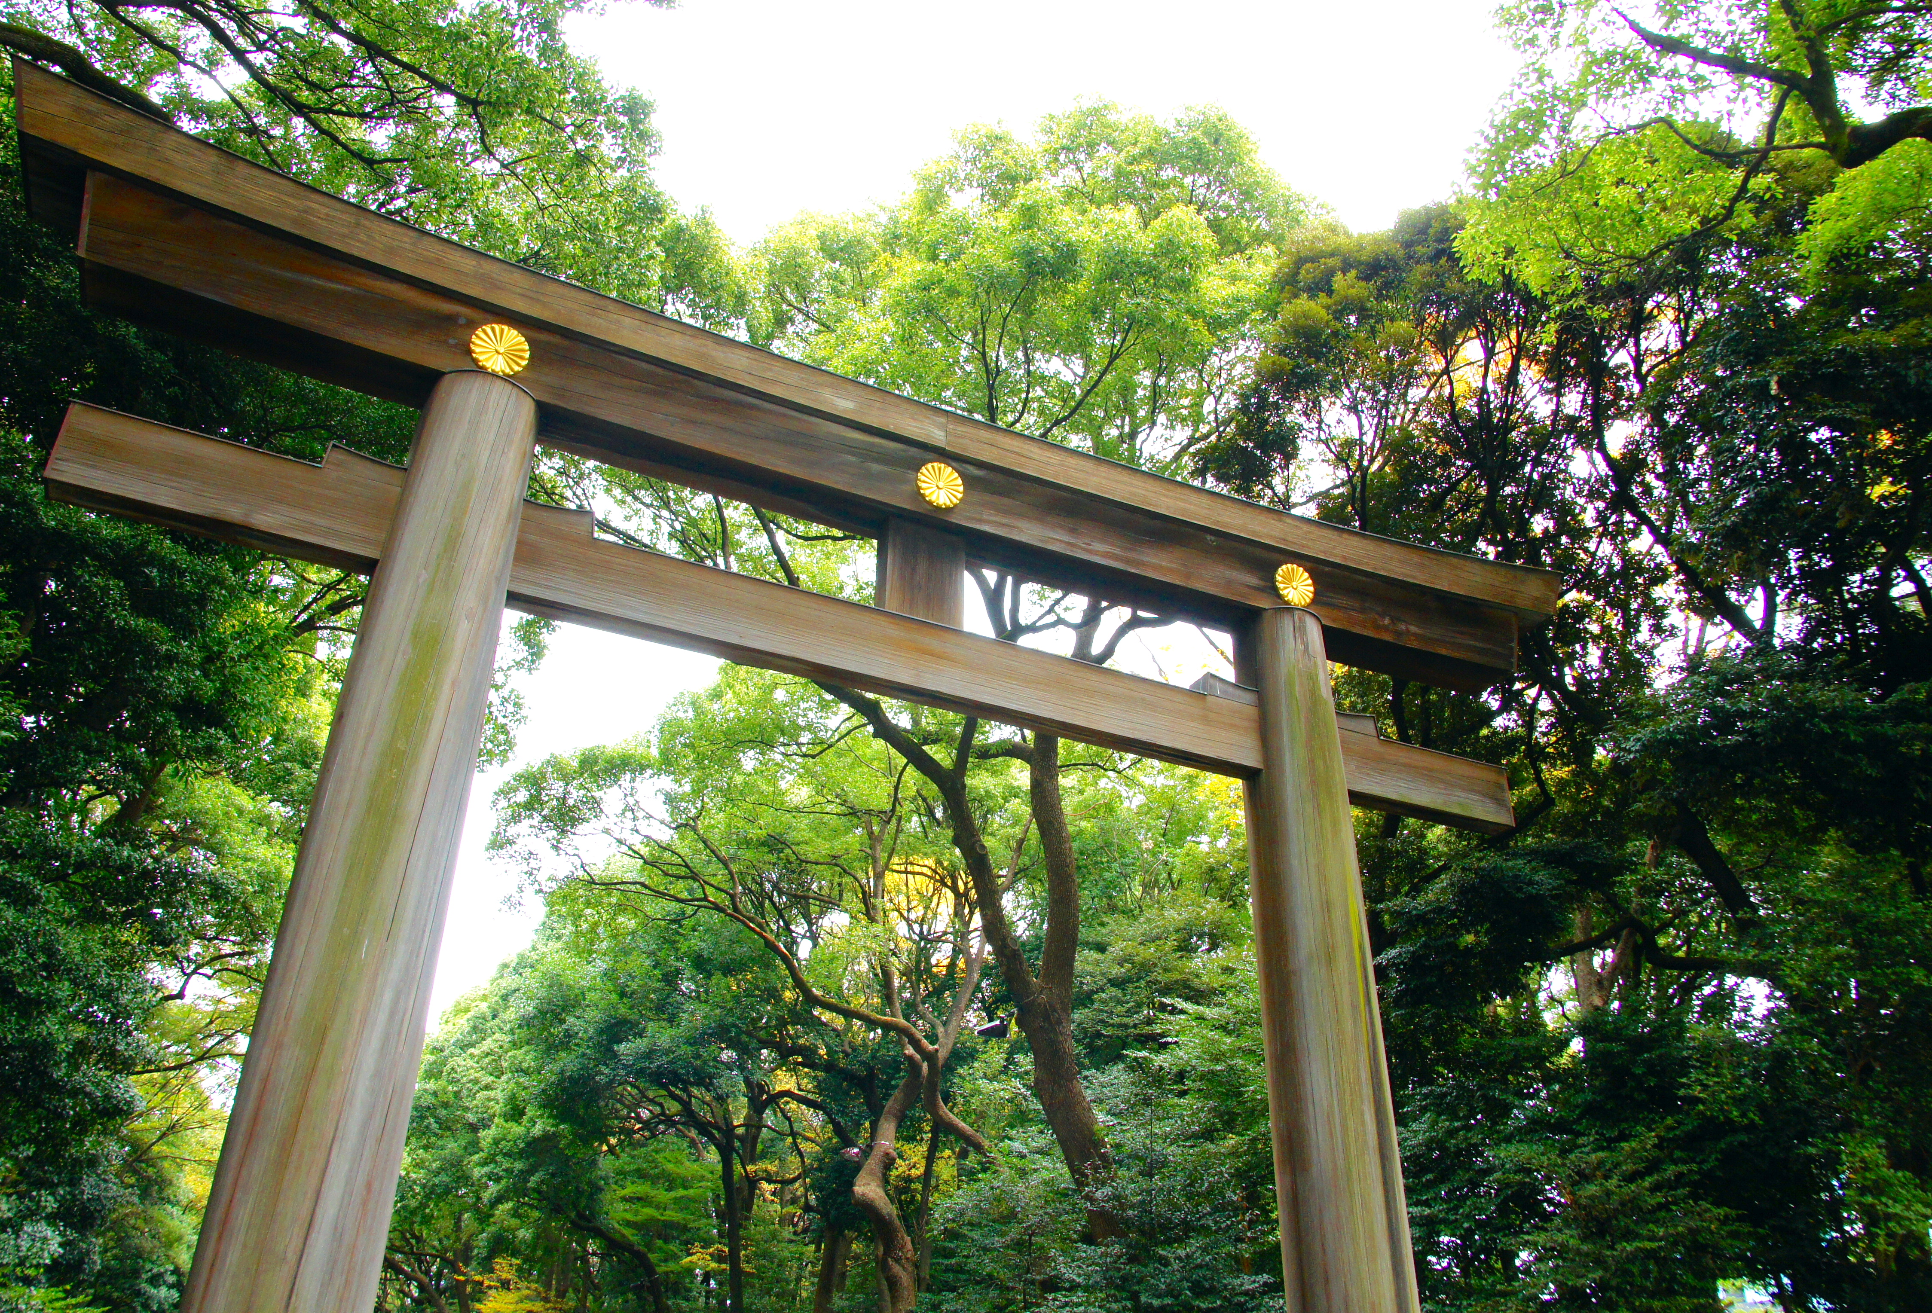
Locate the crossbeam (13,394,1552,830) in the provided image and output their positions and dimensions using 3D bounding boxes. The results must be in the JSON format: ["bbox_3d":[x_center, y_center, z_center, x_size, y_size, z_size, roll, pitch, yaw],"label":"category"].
[{"bbox_3d":[-0.420,0.051,12.934,14.298,0.751,0.314,14,-33,-21],"label":"crossbeam"}]

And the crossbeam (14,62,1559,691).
[{"bbox_3d":[-0.378,-1.994,14.141,16.818,1.761,1.027,14,-33,-21],"label":"crossbeam"}]

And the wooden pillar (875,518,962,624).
[{"bbox_3d":[-0.433,-0.733,13.429,0.827,1.137,0.237,14,-33,-21],"label":"wooden pillar"}]

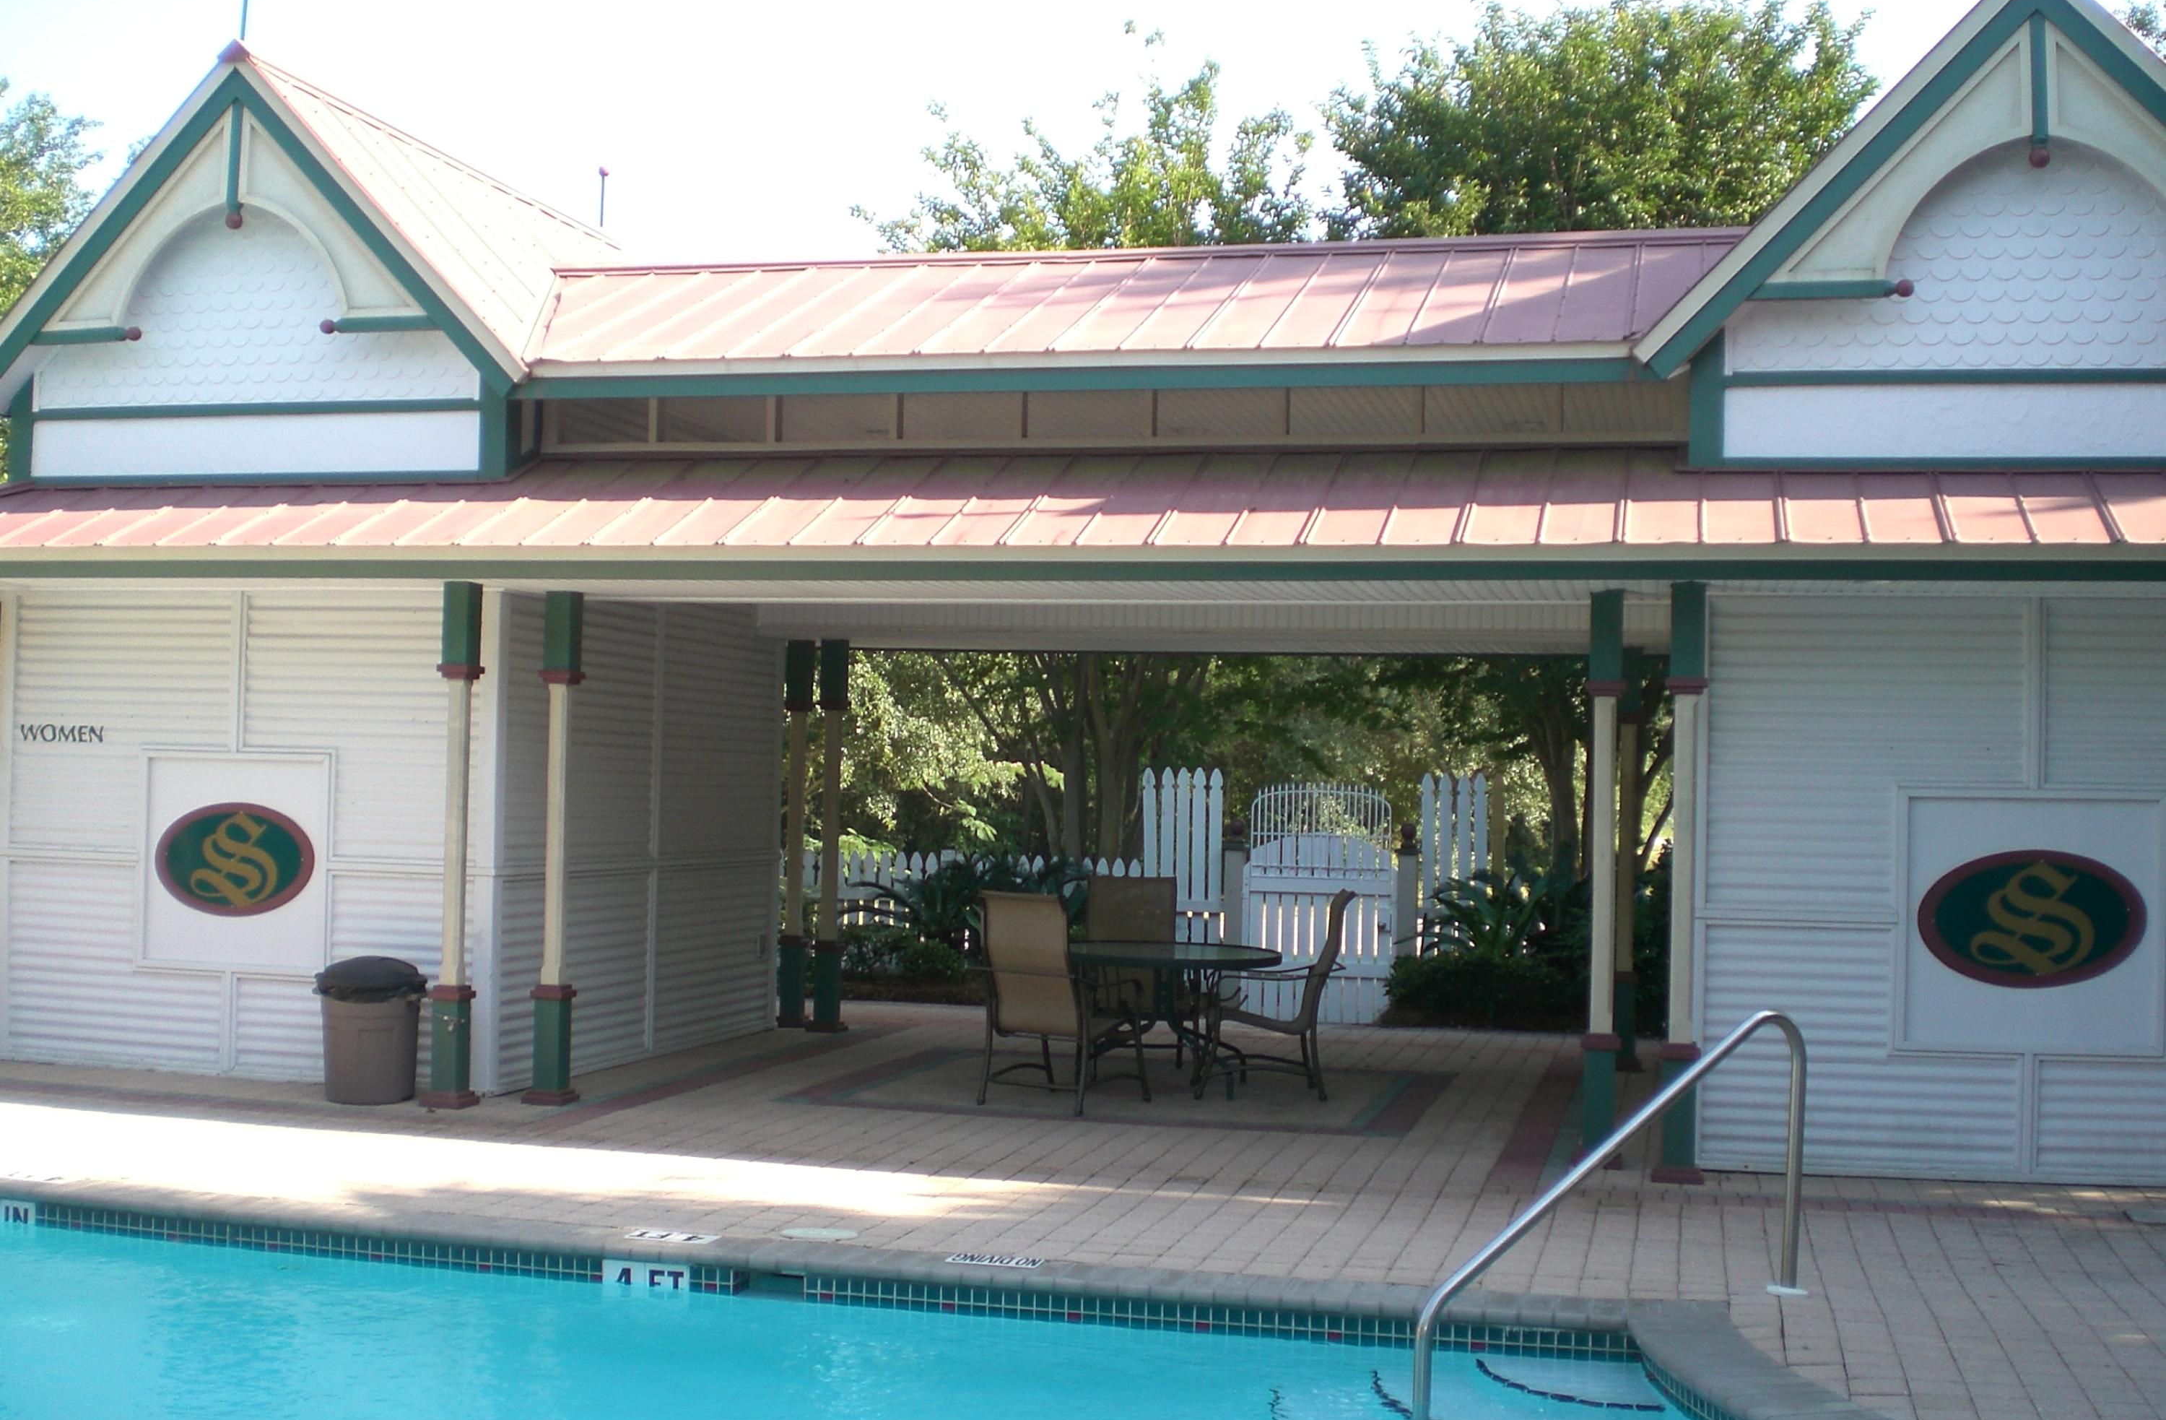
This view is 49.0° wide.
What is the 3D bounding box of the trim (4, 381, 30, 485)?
[{"bbox_3d":[-5.464,-1.420,12.205,0.140,0.520,0.080,1,-2,13],"label":"trim"}]

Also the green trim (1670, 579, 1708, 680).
[{"bbox_3d":[2.486,-0.327,9.748,0.145,0.385,0.145,1,-2,13],"label":"green trim"}]

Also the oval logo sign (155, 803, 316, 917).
[{"bbox_3d":[-4.200,0.746,11.780,0.900,0.560,0.035,1,-2,13],"label":"oval logo sign"}]

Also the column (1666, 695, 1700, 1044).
[{"bbox_3d":[2.434,0.642,9.625,0.096,1.405,0.096,1,-2,15],"label":"column"}]

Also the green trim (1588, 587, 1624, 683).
[{"bbox_3d":[2.215,-0.318,10.047,0.140,0.385,0.140,1,-2,13],"label":"green trim"}]

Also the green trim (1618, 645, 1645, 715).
[{"bbox_3d":[3.142,-0.166,13.608,0.129,0.382,0.129,1,-2,15],"label":"green trim"}]

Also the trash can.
[{"bbox_3d":[-3.330,1.487,11.108,0.516,0.665,0.500,1,-2,0],"label":"trash can"}]

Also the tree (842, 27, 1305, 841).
[{"bbox_3d":[0.032,-1.557,18.500,3.700,7.350,3.700,1,-2,13],"label":"tree"}]

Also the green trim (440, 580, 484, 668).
[{"bbox_3d":[-2.883,-0.386,11.040,0.136,0.392,0.136,1,-2,15],"label":"green trim"}]

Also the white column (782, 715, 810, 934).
[{"bbox_3d":[-1.784,0.715,14.885,0.096,1.405,0.096,1,-2,15],"label":"white column"}]

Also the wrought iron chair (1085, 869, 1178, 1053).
[{"bbox_3d":[0.310,1.455,12.920,0.620,1.045,0.760,2,-2,-10],"label":"wrought iron chair"}]

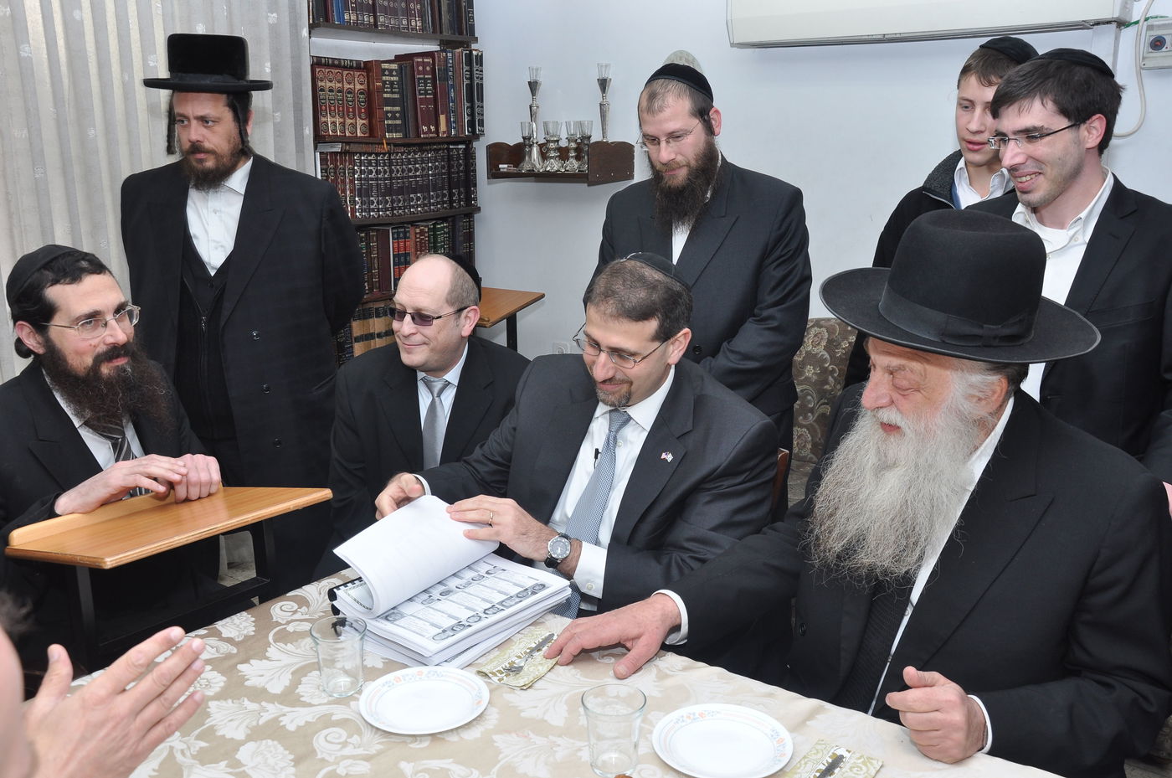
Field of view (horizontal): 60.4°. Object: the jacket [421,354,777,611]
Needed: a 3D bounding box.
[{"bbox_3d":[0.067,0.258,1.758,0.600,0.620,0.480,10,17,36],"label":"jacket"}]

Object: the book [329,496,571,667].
[{"bbox_3d":[-0.234,0.317,1.700,0.245,0.130,0.300,12,18,38],"label":"book"}]

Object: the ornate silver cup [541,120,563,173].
[{"bbox_3d":[-0.135,-0.981,4.080,0.085,0.210,0.085,0,13,0],"label":"ornate silver cup"}]

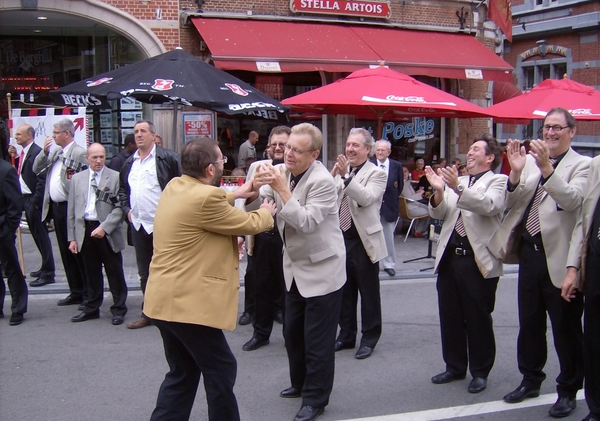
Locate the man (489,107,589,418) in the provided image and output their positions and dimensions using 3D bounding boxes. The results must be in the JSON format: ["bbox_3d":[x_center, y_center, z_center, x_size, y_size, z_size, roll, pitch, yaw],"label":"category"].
[{"bbox_3d":[1.466,0.306,3.756,0.490,1.820,0.540,-4,7,-40],"label":"man"}]

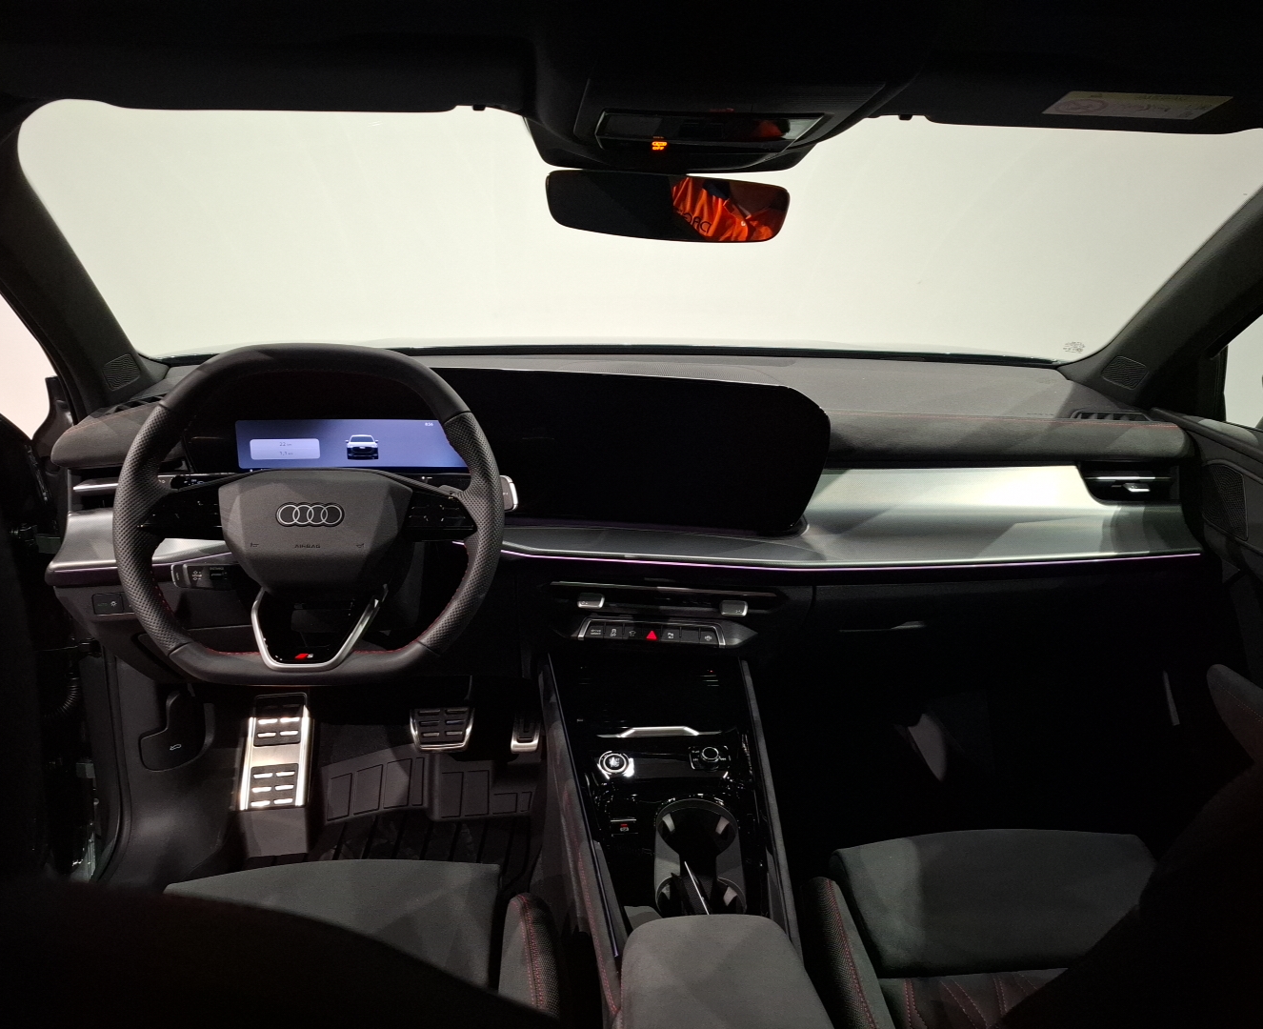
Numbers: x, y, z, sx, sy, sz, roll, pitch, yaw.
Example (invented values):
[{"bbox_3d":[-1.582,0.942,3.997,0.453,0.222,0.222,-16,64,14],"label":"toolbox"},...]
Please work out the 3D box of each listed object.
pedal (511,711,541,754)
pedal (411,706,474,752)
[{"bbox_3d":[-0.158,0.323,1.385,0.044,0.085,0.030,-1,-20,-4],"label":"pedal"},{"bbox_3d":[-0.281,0.321,1.365,0.093,0.068,0.030,-1,-15,-4],"label":"pedal"}]

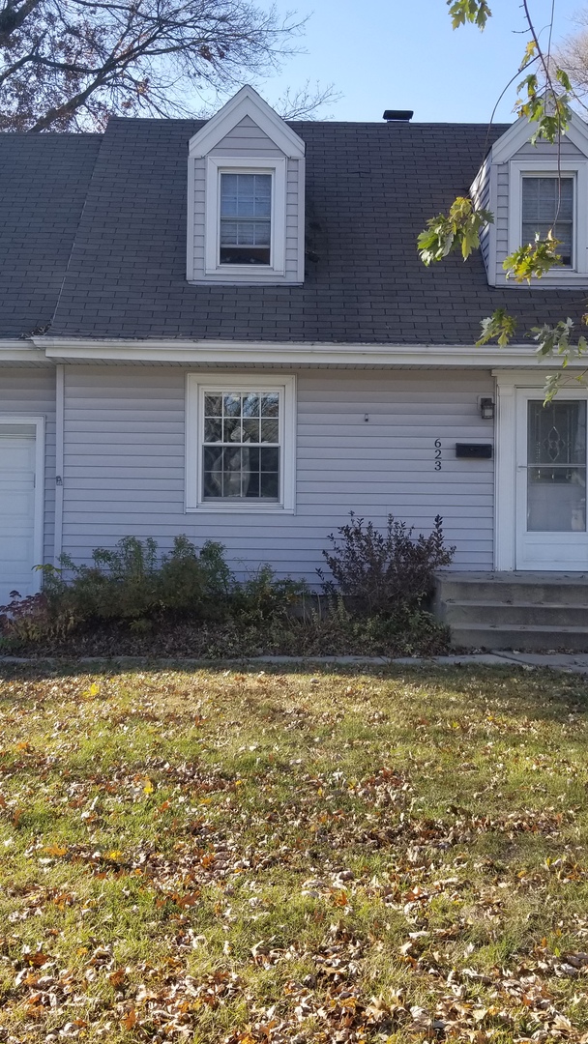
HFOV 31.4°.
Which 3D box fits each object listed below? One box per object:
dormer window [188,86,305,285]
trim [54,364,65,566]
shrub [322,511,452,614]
[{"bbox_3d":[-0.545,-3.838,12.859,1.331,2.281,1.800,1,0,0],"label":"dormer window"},{"bbox_3d":[-2.597,-0.566,11.571,0.108,2.346,0.080,1,0,0],"label":"trim"},{"bbox_3d":[0.955,0.469,10.770,1.408,1.128,1.150,1,0,0],"label":"shrub"}]

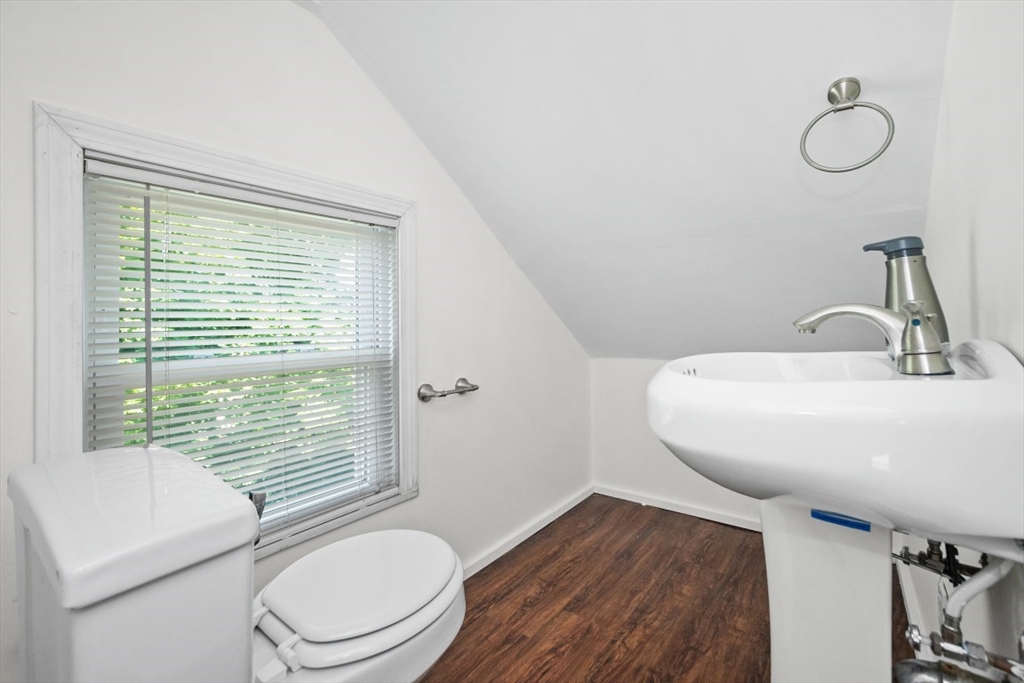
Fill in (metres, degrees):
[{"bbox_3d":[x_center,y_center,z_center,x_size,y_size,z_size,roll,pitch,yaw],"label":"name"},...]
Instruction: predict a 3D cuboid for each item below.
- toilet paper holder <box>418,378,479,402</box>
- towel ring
[{"bbox_3d":[-0.202,0.168,1.452,0.085,0.059,0.228,1,2,39],"label":"toilet paper holder"},{"bbox_3d":[0.669,-0.431,0.857,0.148,0.195,0.075,1,2,39],"label":"towel ring"}]

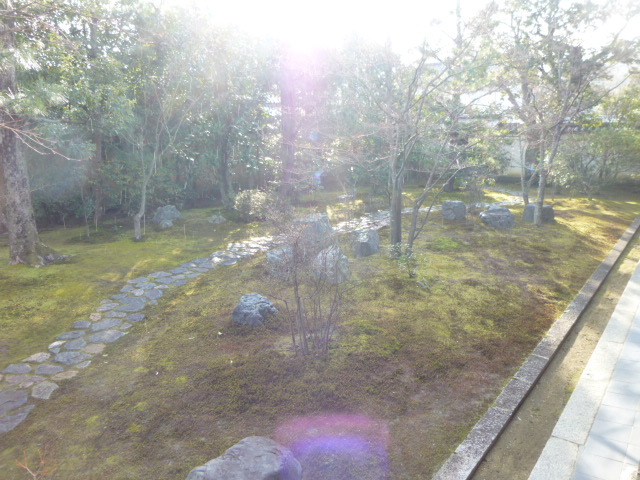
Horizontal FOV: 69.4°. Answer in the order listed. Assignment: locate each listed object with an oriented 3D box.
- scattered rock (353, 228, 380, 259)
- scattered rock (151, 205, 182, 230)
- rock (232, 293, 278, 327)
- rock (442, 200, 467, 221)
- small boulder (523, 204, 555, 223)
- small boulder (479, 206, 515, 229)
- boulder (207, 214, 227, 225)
[{"bbox_3d":[0.847,0.043,8.392,0.509,0.475,0.500,1,13,6],"label":"scattered rock"},{"bbox_3d":[-3.731,-0.572,11.265,0.743,0.526,0.600,-5,13,-18],"label":"scattered rock"},{"bbox_3d":[-0.780,0.805,5.517,0.554,0.306,0.470,-3,13,-8],"label":"rock"},{"bbox_3d":[3.475,-0.768,11.896,0.640,0.432,0.550,3,13,16],"label":"rock"},{"bbox_3d":[5.471,-0.689,11.499,0.850,0.400,0.620,5,14,25],"label":"small boulder"},{"bbox_3d":[4.189,-0.542,10.825,0.925,0.446,0.680,4,14,21],"label":"small boulder"},{"bbox_3d":[-2.627,-0.529,11.784,0.480,0.181,0.420,-4,13,-12],"label":"boulder"}]

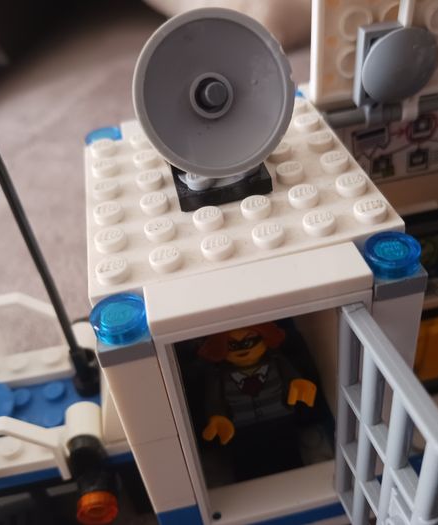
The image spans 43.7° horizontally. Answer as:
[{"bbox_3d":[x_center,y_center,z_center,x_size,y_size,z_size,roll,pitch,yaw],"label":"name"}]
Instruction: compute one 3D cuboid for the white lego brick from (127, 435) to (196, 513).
[{"bbox_3d":[-0.010,0.034,0.100,0.008,0.020,0.010,-13,39,-4],"label":"white lego brick"}]

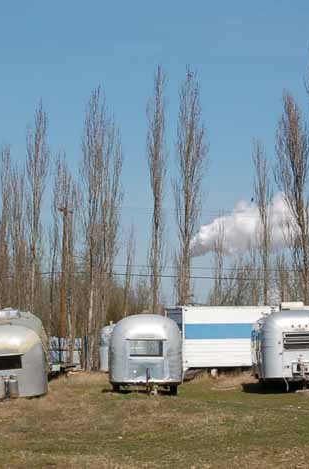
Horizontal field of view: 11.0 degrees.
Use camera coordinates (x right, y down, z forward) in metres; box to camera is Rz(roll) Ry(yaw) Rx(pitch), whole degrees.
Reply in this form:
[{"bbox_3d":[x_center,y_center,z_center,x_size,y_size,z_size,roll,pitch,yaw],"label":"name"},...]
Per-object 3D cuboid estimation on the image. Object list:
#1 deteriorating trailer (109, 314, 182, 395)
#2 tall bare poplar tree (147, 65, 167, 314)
[{"bbox_3d":[-0.321,3.800,51.060,2.250,2.450,5.600,0,-4,-2],"label":"deteriorating trailer"},{"bbox_3d":[0.097,-1.172,104.319,1.300,19.700,1.300,0,-4,0],"label":"tall bare poplar tree"}]

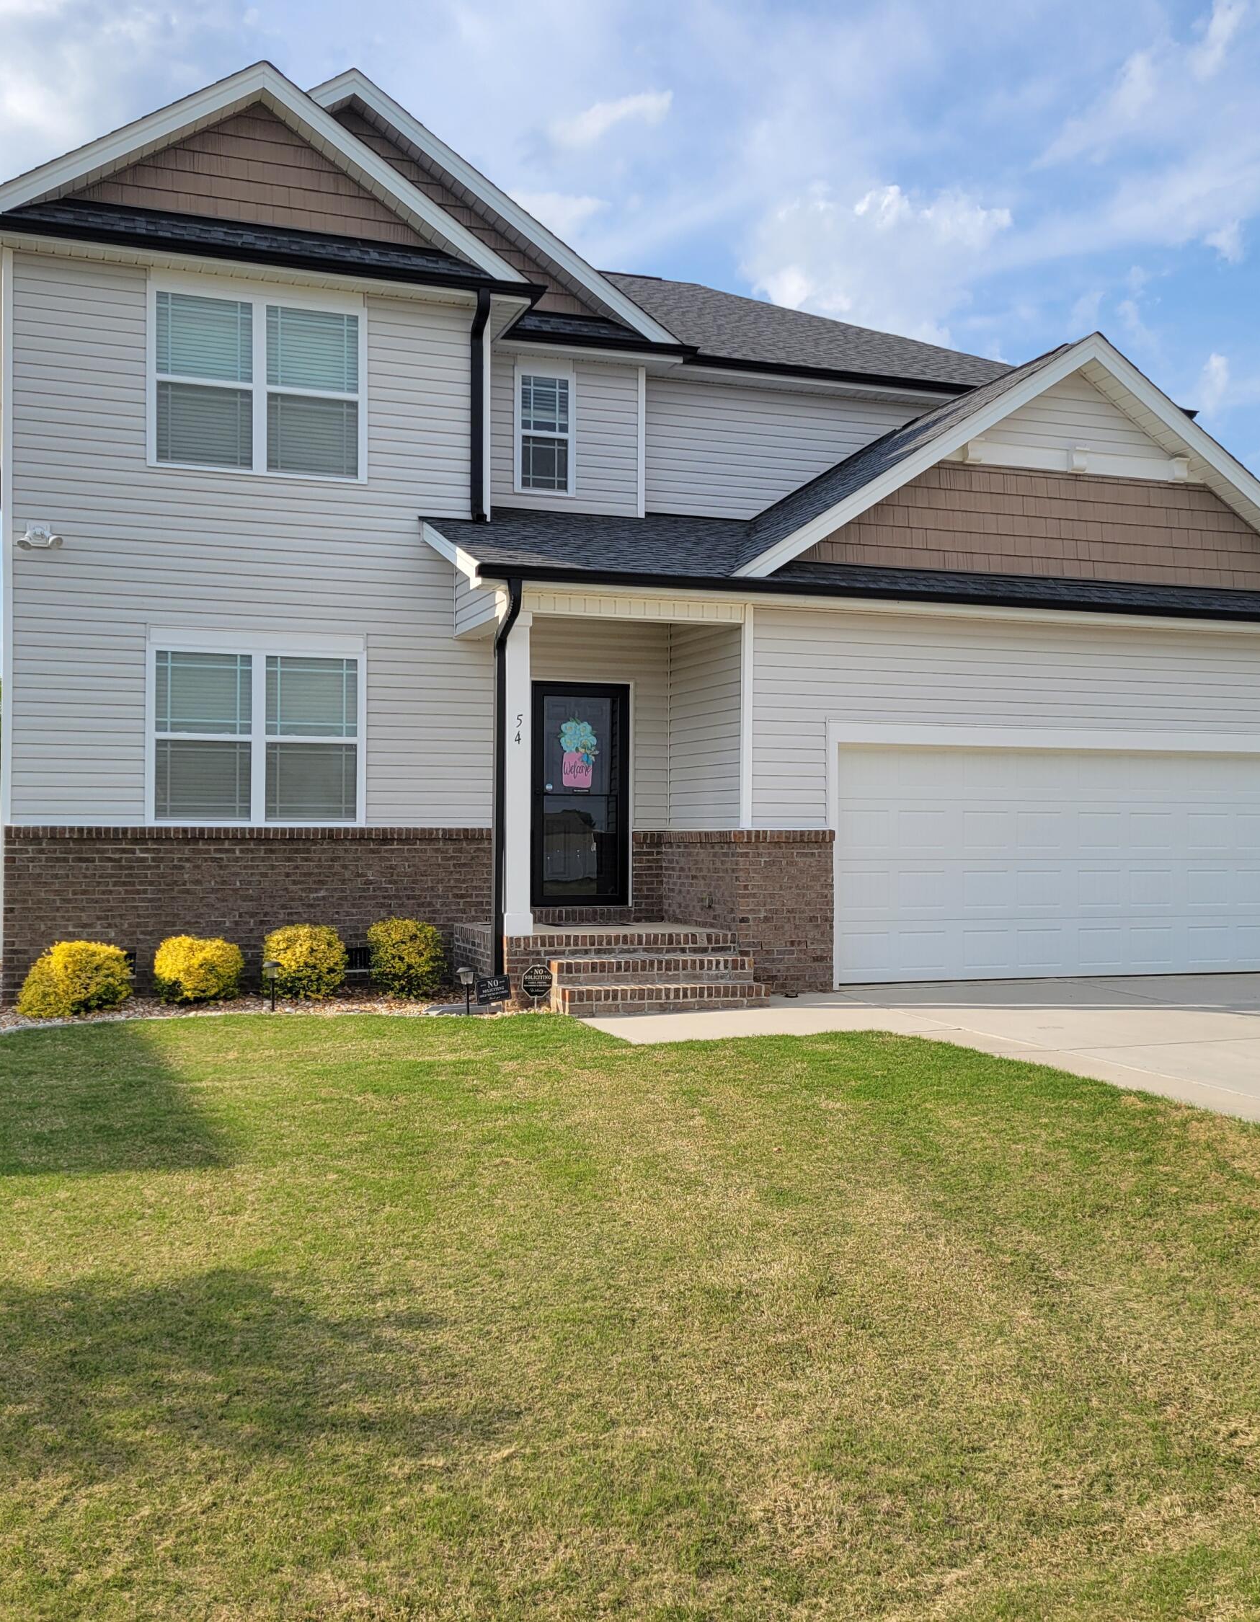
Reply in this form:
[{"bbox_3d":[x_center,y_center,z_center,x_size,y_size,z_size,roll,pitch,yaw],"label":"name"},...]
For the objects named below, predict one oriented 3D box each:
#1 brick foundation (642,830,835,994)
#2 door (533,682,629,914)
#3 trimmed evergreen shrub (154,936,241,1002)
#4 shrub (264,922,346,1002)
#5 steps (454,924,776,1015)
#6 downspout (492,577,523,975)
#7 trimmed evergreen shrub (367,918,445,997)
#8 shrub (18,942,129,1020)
[{"bbox_3d":[0.941,0.857,14.440,1.110,1.365,1.760,1,-1,-19],"label":"brick foundation"},{"bbox_3d":[-0.446,-0.147,14.933,0.950,2.055,0.080,1,-1,-19],"label":"door"},{"bbox_3d":[-3.486,1.276,13.119,0.698,0.567,0.663,0,-1,-19],"label":"trimmed evergreen shrub"},{"bbox_3d":[-2.689,1.247,13.397,0.656,0.635,0.623,0,-1,-19],"label":"shrub"},{"bbox_3d":[-0.203,1.297,13.658,1.980,0.580,2.540,0,-1,-19],"label":"steps"},{"bbox_3d":[-0.970,-0.241,12.761,0.155,3.160,0.420,1,-1,-19],"label":"downspout"},{"bbox_3d":[-1.899,1.230,13.672,0.635,0.676,0.603,0,-1,-19],"label":"trimmed evergreen shrub"},{"bbox_3d":[-4.302,1.308,12.570,0.837,0.608,0.795,0,-1,-19],"label":"shrub"}]

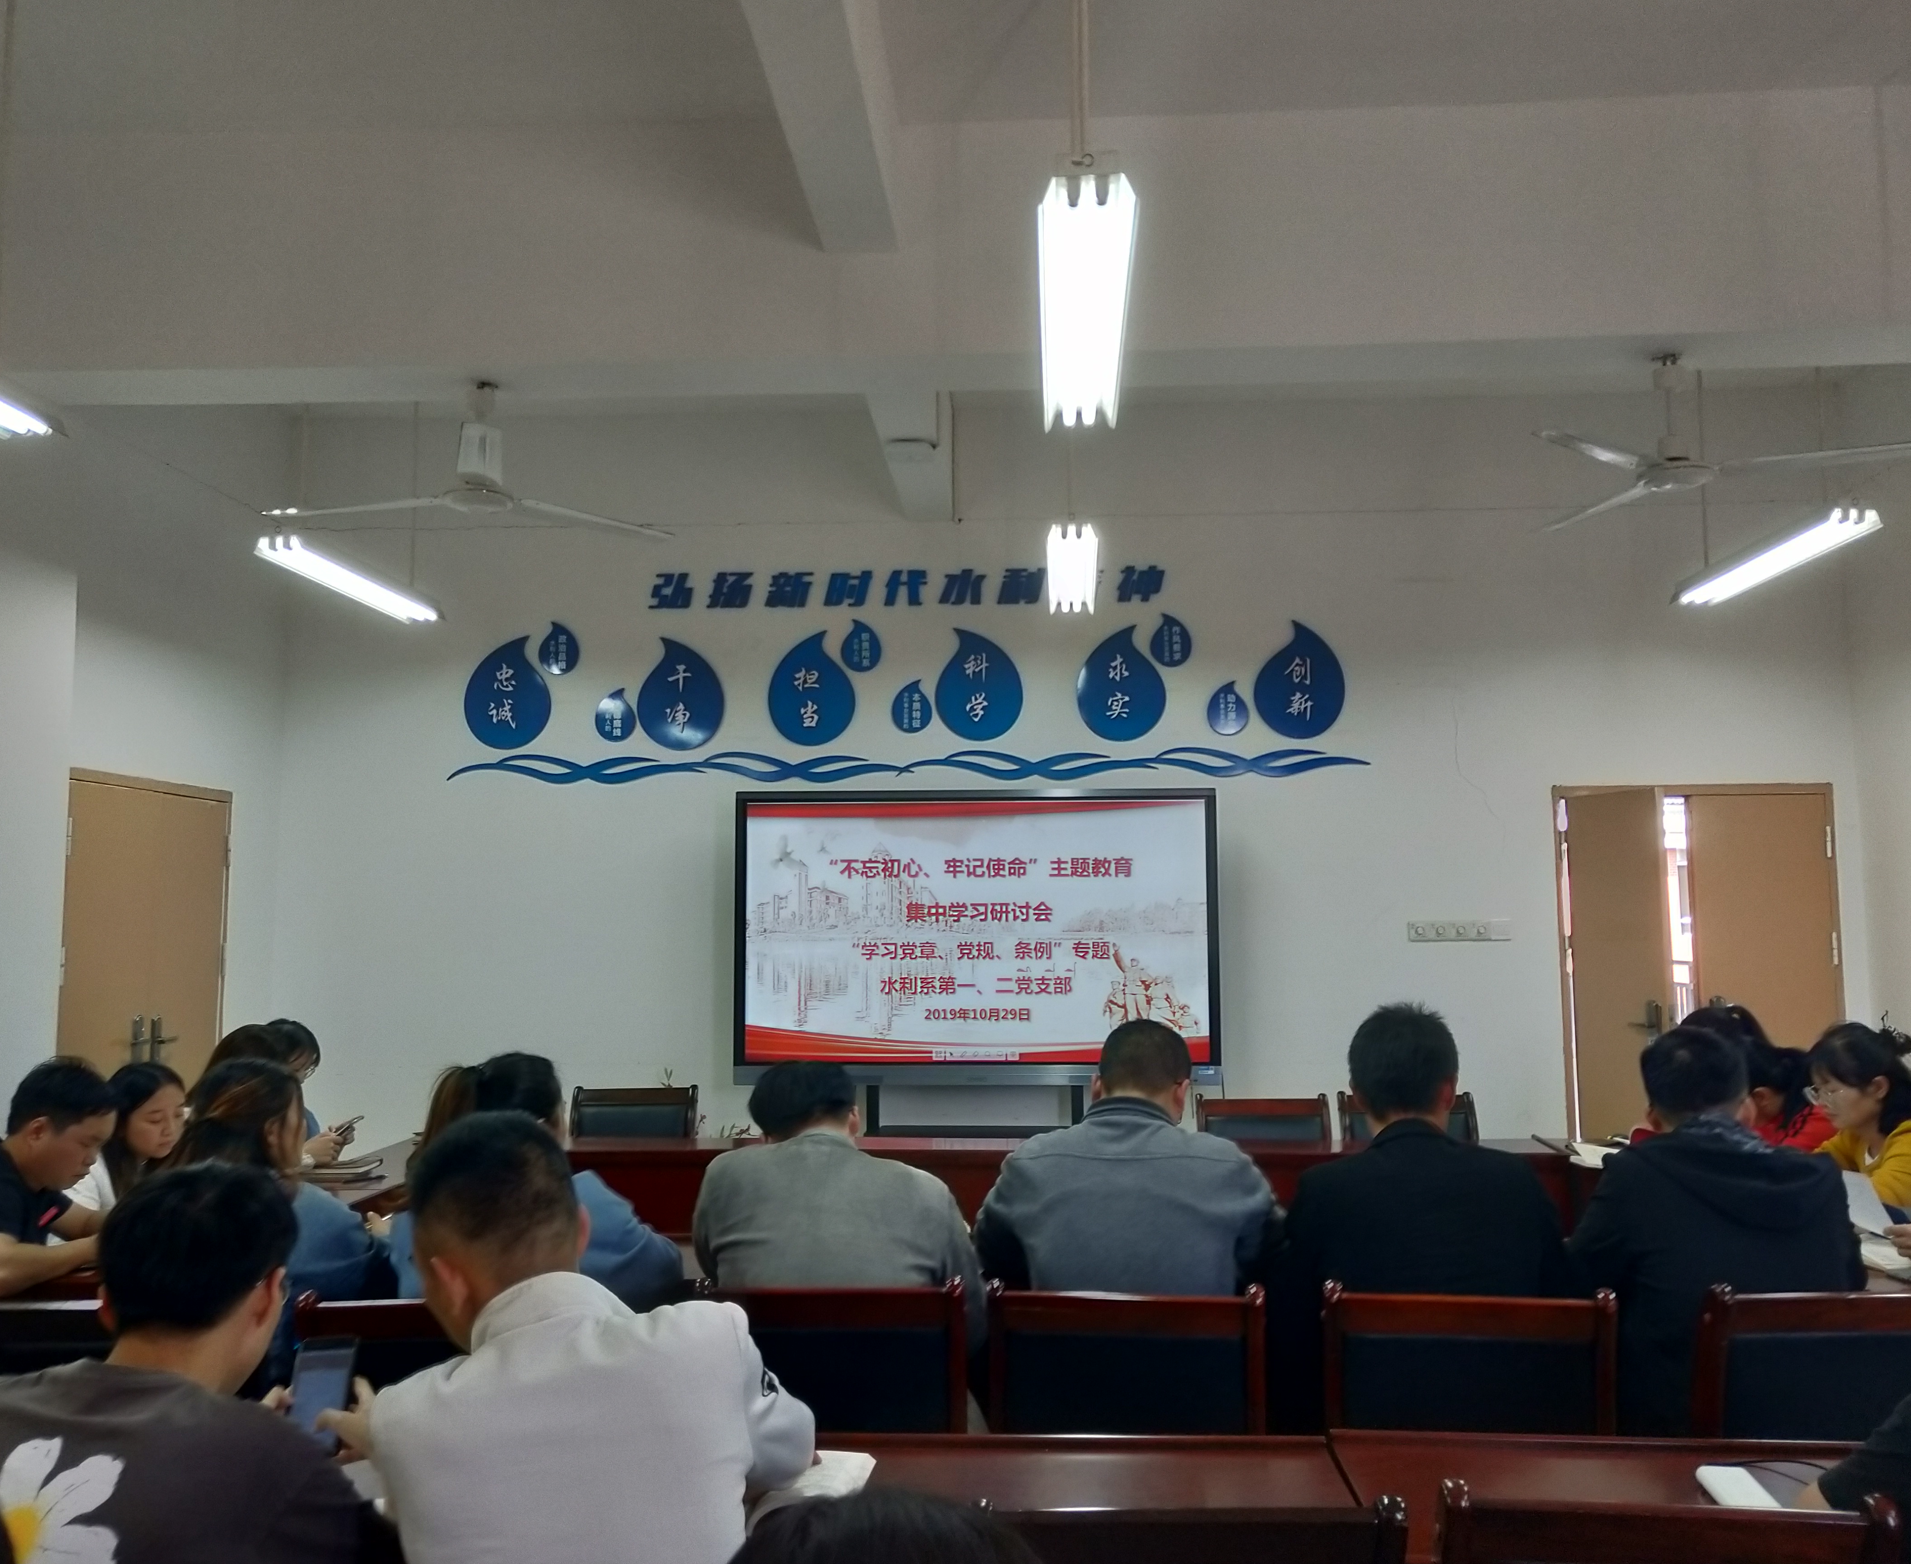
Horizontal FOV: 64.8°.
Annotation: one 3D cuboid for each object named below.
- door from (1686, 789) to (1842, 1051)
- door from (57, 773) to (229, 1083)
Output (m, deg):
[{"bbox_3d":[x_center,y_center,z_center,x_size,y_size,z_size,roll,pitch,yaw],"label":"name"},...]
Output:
[{"bbox_3d":[3.448,1.073,6.383,0.575,2.037,0.050,-1,-6,4],"label":"door"},{"bbox_3d":[-3.102,1.044,5.721,0.070,2.080,1.080,-1,-5,4],"label":"door"}]

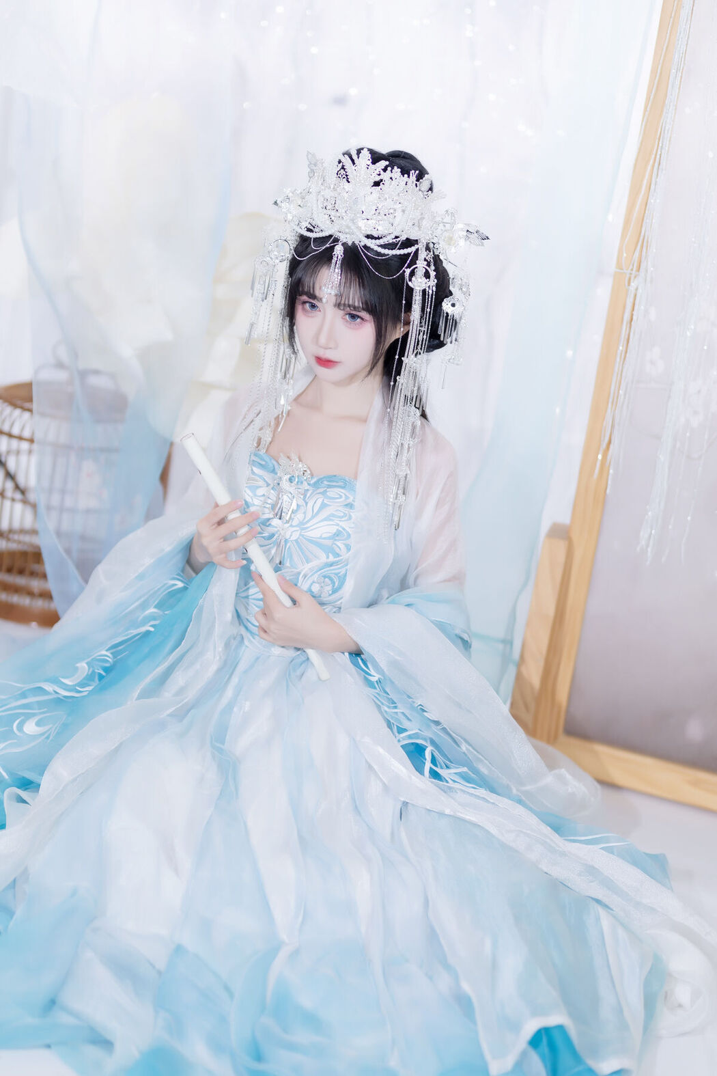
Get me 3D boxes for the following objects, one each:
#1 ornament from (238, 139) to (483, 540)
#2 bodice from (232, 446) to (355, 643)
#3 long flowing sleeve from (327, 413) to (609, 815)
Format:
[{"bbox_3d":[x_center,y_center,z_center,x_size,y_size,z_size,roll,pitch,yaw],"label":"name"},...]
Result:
[{"bbox_3d":[0.004,-0.270,3.400,0.300,0.470,0.210,18,20,26],"label":"ornament"},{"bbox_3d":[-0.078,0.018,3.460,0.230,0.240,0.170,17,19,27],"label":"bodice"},{"bbox_3d":[0.162,0.112,3.460,0.360,0.470,0.310,16,19,24],"label":"long flowing sleeve"}]

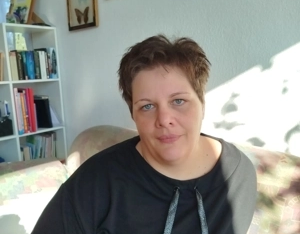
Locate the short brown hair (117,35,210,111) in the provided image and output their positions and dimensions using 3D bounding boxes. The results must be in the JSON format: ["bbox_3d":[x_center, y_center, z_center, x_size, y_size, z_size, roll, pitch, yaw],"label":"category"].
[{"bbox_3d":[0.036,-0.088,0.655,0.205,0.195,0.200,-8,3,12],"label":"short brown hair"}]

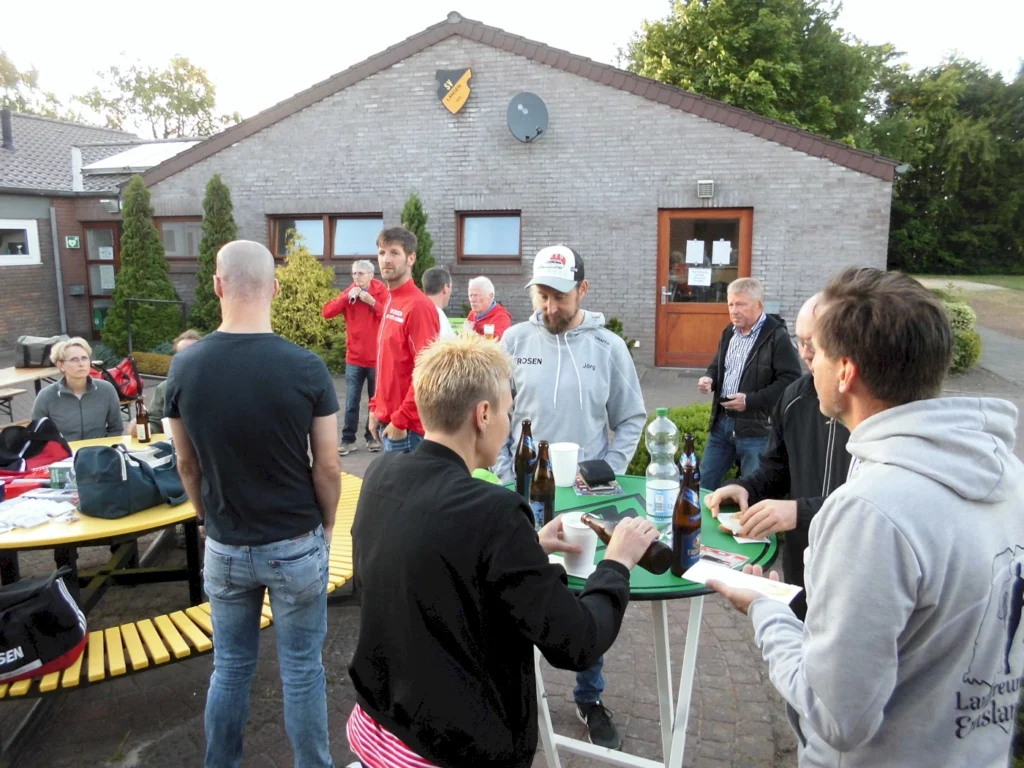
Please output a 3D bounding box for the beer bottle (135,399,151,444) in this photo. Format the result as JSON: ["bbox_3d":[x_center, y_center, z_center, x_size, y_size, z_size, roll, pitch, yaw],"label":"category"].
[{"bbox_3d":[-1.956,0.188,4.069,0.068,0.256,0.068,0,10,0],"label":"beer bottle"}]

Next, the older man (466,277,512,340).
[{"bbox_3d":[-0.160,0.070,5.095,0.450,1.580,0.520,-10,14,-43],"label":"older man"}]

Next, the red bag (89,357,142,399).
[{"bbox_3d":[-3.393,-0.046,6.419,0.280,0.350,0.520,10,14,44],"label":"red bag"}]

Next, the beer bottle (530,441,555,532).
[{"bbox_3d":[0.083,0.280,2.080,0.068,0.262,0.068,0,10,0],"label":"beer bottle"}]

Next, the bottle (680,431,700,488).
[{"bbox_3d":[0.487,0.264,2.123,0.068,0.262,0.068,0,10,0],"label":"bottle"}]

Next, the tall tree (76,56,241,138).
[{"bbox_3d":[-17.600,-10.694,38.712,7.600,10.800,7.600,0,10,0],"label":"tall tree"}]

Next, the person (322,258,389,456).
[{"bbox_3d":[-1.245,-0.214,6.598,0.620,1.670,0.400,3,11,16],"label":"person"}]

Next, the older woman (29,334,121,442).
[{"bbox_3d":[-2.300,0.379,4.236,0.520,1.280,0.720,-5,11,-25],"label":"older woman"}]

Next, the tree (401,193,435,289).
[{"bbox_3d":[-1.274,-1.395,10.354,0.560,2.300,0.560,-4,11,-17],"label":"tree"}]

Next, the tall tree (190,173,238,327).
[{"bbox_3d":[-4.268,-1.716,11.280,0.800,2.600,0.800,-4,11,-17],"label":"tall tree"}]

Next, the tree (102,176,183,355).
[{"bbox_3d":[-5.480,-1.707,11.378,1.200,2.650,1.200,-3,11,-14],"label":"tree"}]

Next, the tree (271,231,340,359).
[{"bbox_3d":[-2.830,-1.151,10.361,1.150,1.800,1.150,-3,11,-14],"label":"tree"}]

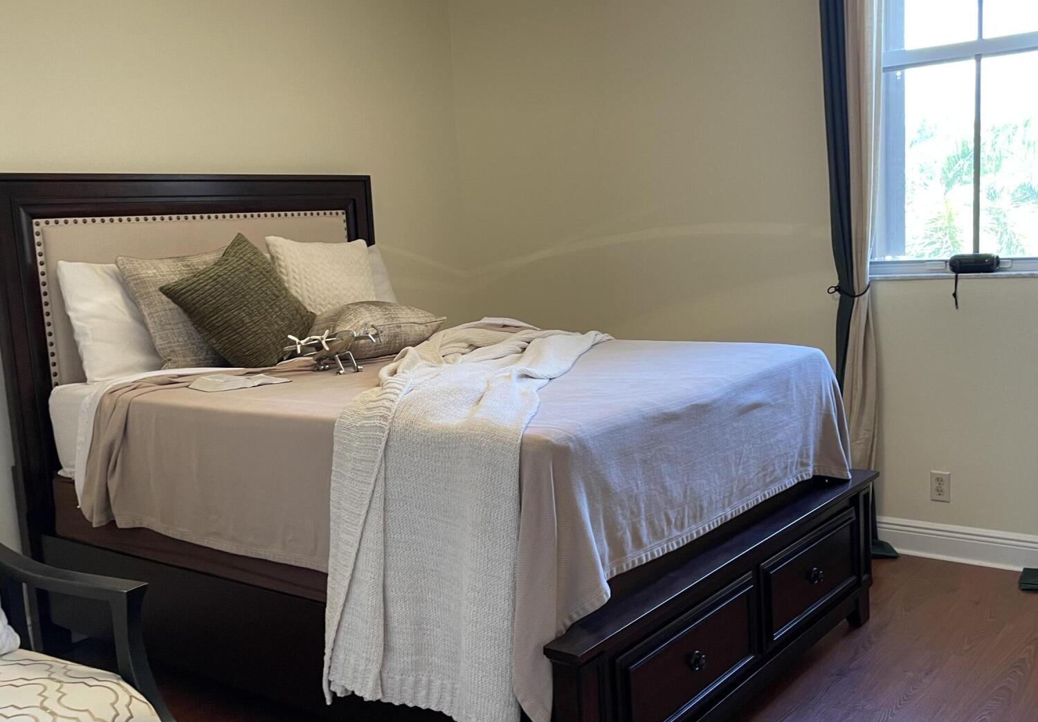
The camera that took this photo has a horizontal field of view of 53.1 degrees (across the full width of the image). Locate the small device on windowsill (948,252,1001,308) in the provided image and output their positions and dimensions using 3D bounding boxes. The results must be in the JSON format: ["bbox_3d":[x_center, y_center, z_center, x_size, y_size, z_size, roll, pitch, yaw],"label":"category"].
[{"bbox_3d":[1.652,-0.289,3.767,0.167,0.193,0.074,3,10,38],"label":"small device on windowsill"}]

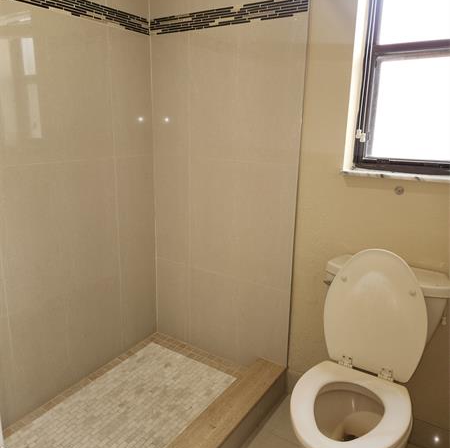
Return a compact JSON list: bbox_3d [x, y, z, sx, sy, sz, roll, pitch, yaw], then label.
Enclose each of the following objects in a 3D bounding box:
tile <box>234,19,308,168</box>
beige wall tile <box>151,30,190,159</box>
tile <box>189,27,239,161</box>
[{"bbox_3d":[0.203,-0.579,1.796,0.311,0.604,0.012,10,17,32],"label":"tile"},{"bbox_3d":[-0.286,-0.666,2.109,0.250,0.604,0.012,10,17,32],"label":"beige wall tile"},{"bbox_3d":[-0.054,-0.625,1.960,0.301,0.604,0.012,10,17,32],"label":"tile"}]

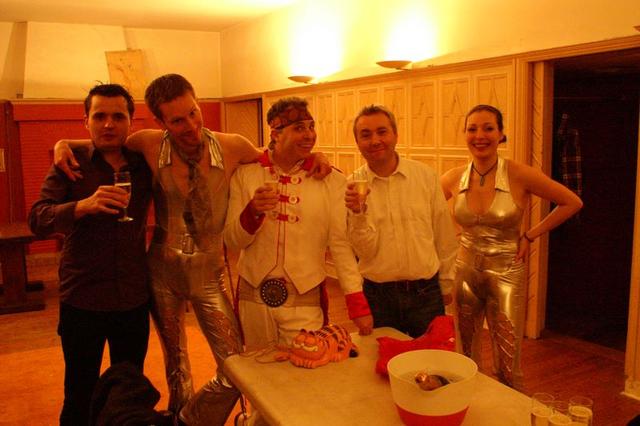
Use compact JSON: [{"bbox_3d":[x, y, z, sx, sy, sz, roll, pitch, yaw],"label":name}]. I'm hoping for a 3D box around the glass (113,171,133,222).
[{"bbox_3d":[-0.685,-0.057,2.050,0.058,0.178,0.058,-2,8,0],"label":"glass"}]

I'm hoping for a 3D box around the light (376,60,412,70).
[{"bbox_3d":[0.637,-1.319,5.300,0.200,0.070,0.370,-7,10,-32],"label":"light"}]

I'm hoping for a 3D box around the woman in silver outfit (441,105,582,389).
[{"bbox_3d":[0.910,0.344,2.801,0.630,1.690,0.370,2,9,24],"label":"woman in silver outfit"}]

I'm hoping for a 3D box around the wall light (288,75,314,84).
[{"bbox_3d":[-0.244,-1.515,6.675,0.200,0.070,0.370,-7,10,-32],"label":"wall light"}]

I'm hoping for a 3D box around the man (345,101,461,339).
[{"bbox_3d":[0.373,0.361,2.720,0.530,1.710,0.420,-1,8,6],"label":"man"}]

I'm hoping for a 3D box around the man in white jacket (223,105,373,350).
[{"bbox_3d":[-0.088,0.385,2.510,0.600,1.750,0.430,-1,8,3],"label":"man in white jacket"}]

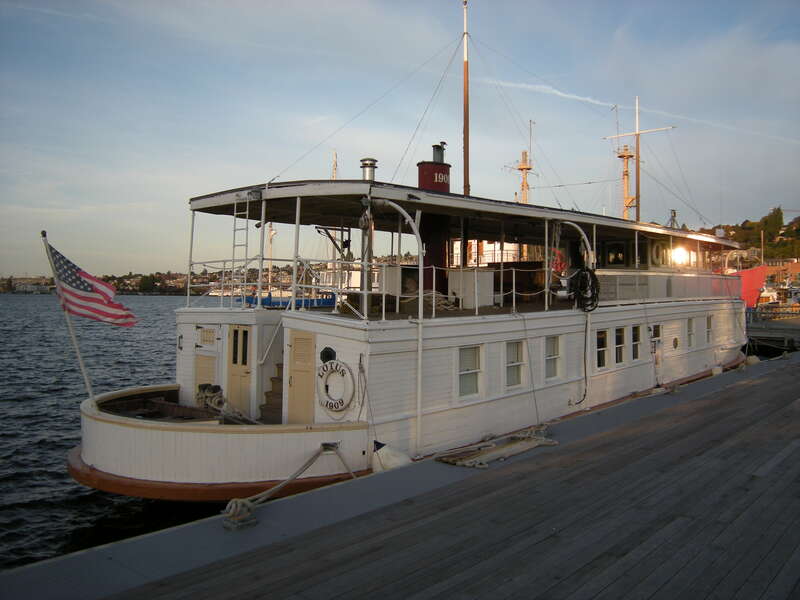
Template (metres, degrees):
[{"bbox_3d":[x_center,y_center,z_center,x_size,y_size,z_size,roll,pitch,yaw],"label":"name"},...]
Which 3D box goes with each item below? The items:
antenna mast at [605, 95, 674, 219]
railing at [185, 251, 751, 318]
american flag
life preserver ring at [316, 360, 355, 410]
[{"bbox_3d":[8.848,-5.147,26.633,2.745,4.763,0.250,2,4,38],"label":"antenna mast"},{"bbox_3d":[4.959,-0.411,21.861,4.743,0.989,23.714,2,2,38],"label":"railing"},{"bbox_3d":[-4.305,-0.170,10.085,1.230,1.120,0.280,-1,1,-45],"label":"american flag"},{"bbox_3d":[-1.075,1.394,11.481,0.800,0.810,0.110,1,2,38],"label":"life preserver ring"}]

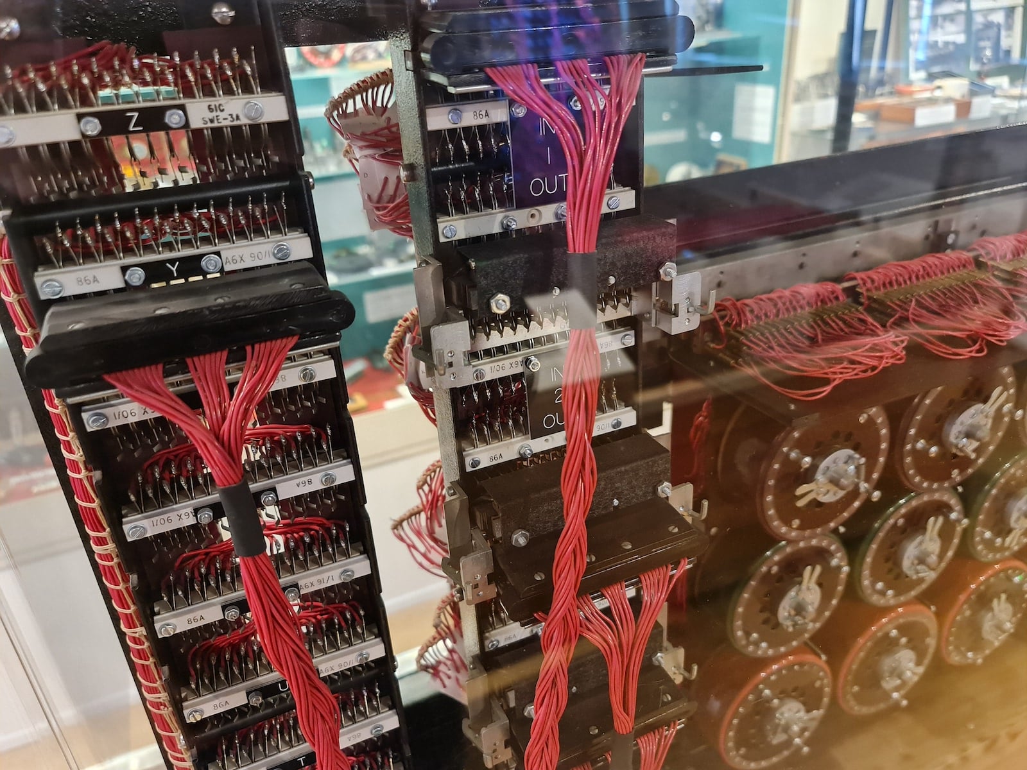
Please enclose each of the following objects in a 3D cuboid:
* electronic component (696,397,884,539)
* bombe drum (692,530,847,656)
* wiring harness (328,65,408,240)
[{"bbox_3d":[0.242,0.061,0.604,0.126,0.126,0.066,-14,27,-19],"label":"electronic component"},{"bbox_3d":[0.239,0.182,0.672,0.126,0.126,0.066,-14,27,-19],"label":"bombe drum"},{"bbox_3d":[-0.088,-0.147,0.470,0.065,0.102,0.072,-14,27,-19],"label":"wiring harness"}]

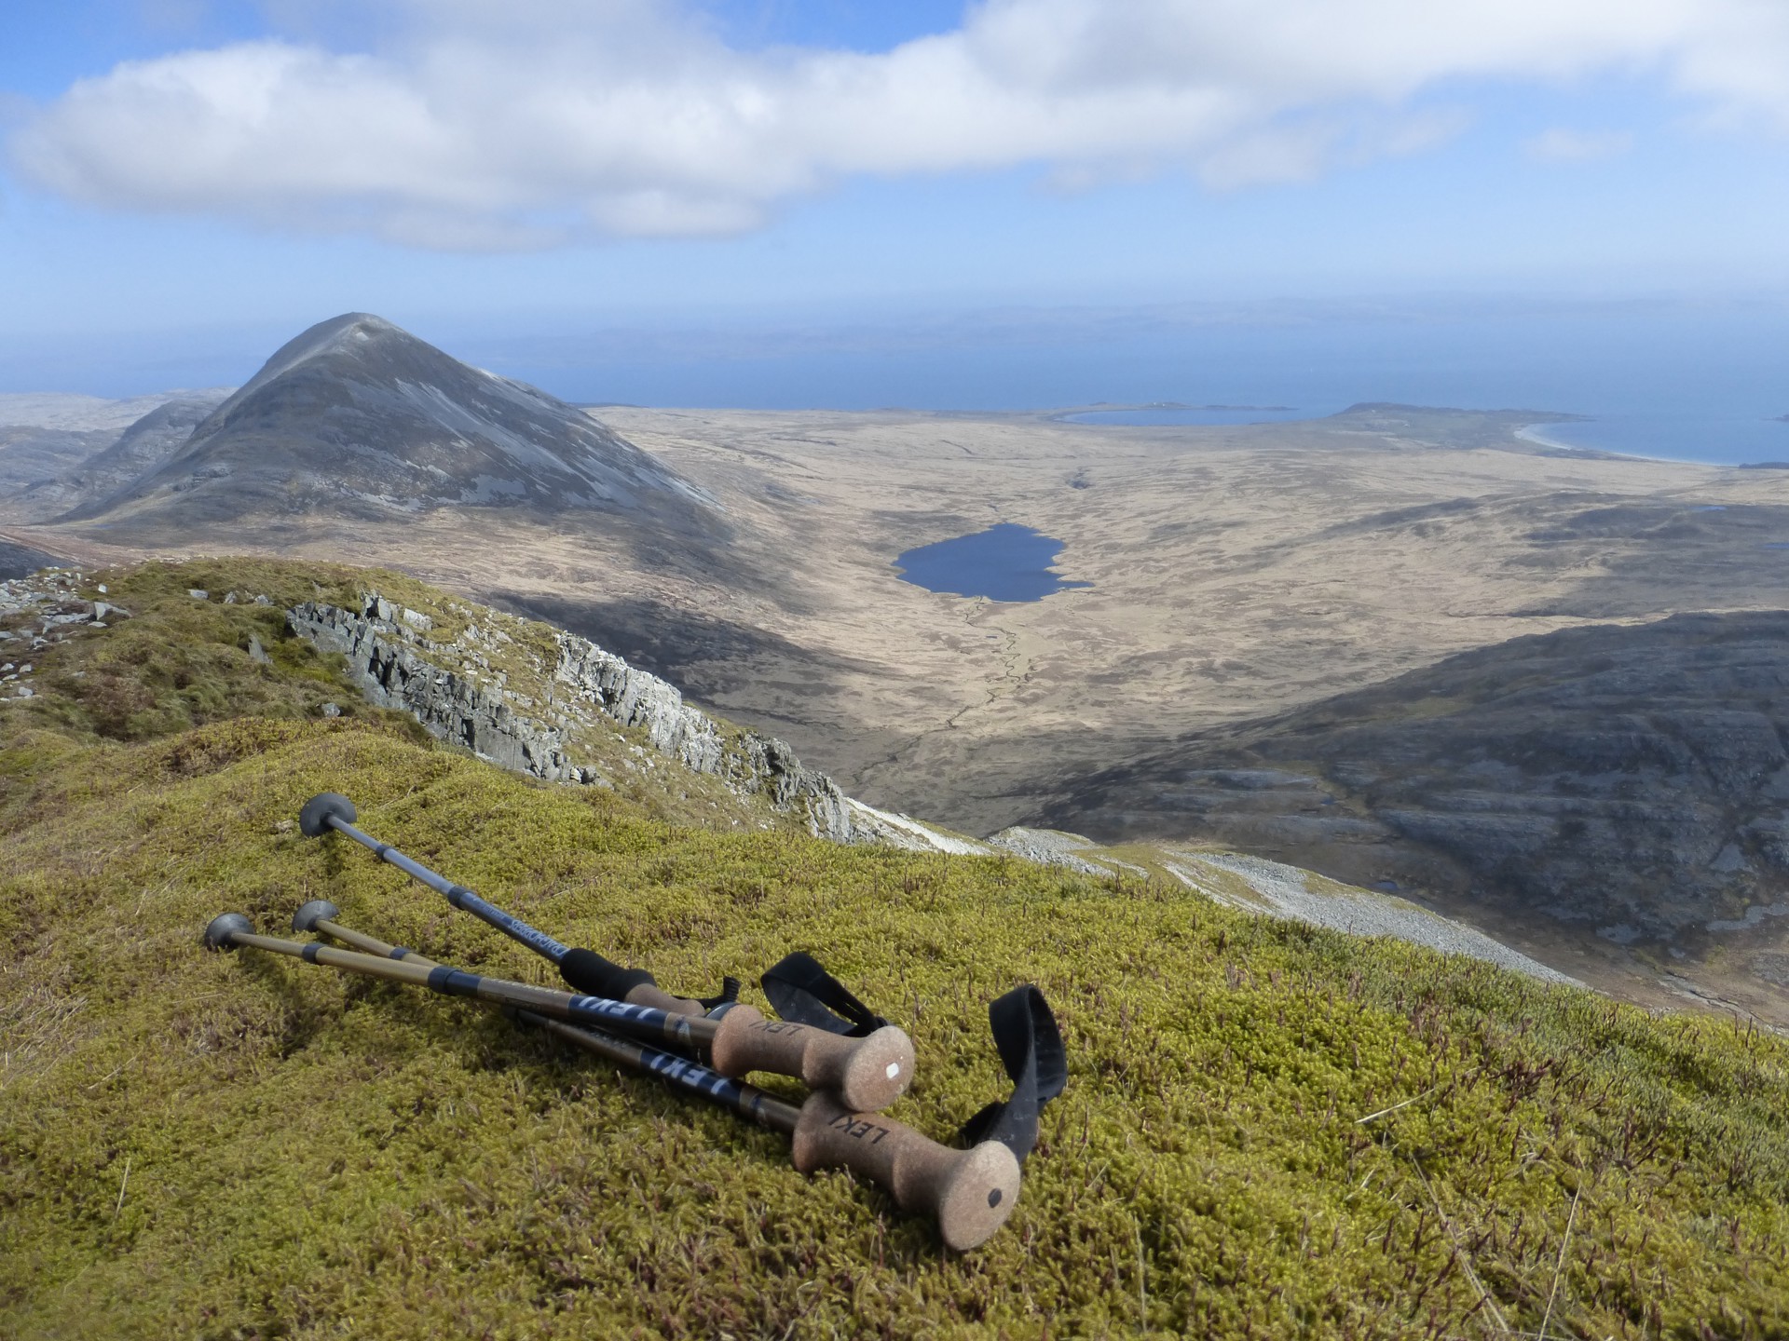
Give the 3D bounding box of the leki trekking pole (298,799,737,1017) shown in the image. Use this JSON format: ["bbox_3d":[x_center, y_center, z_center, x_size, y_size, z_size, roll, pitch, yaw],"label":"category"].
[{"bbox_3d":[-0.425,0.211,1.191,0.065,0.065,1.095,-46,28,-26],"label":"leki trekking pole"}]

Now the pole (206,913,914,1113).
[{"bbox_3d":[-0.370,0.247,1.000,1.003,0.060,0.065,-5,40,42],"label":"pole"}]

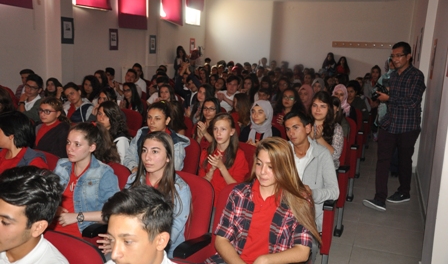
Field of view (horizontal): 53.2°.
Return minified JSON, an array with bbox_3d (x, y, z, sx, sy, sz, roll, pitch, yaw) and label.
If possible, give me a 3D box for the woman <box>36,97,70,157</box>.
[{"bbox_3d":[-1.630,0.290,3.933,0.470,1.150,0.760,7,9,30],"label":"woman"}]

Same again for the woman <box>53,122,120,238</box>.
[{"bbox_3d":[-0.994,0.534,2.784,0.480,1.150,0.760,7,9,30],"label":"woman"}]

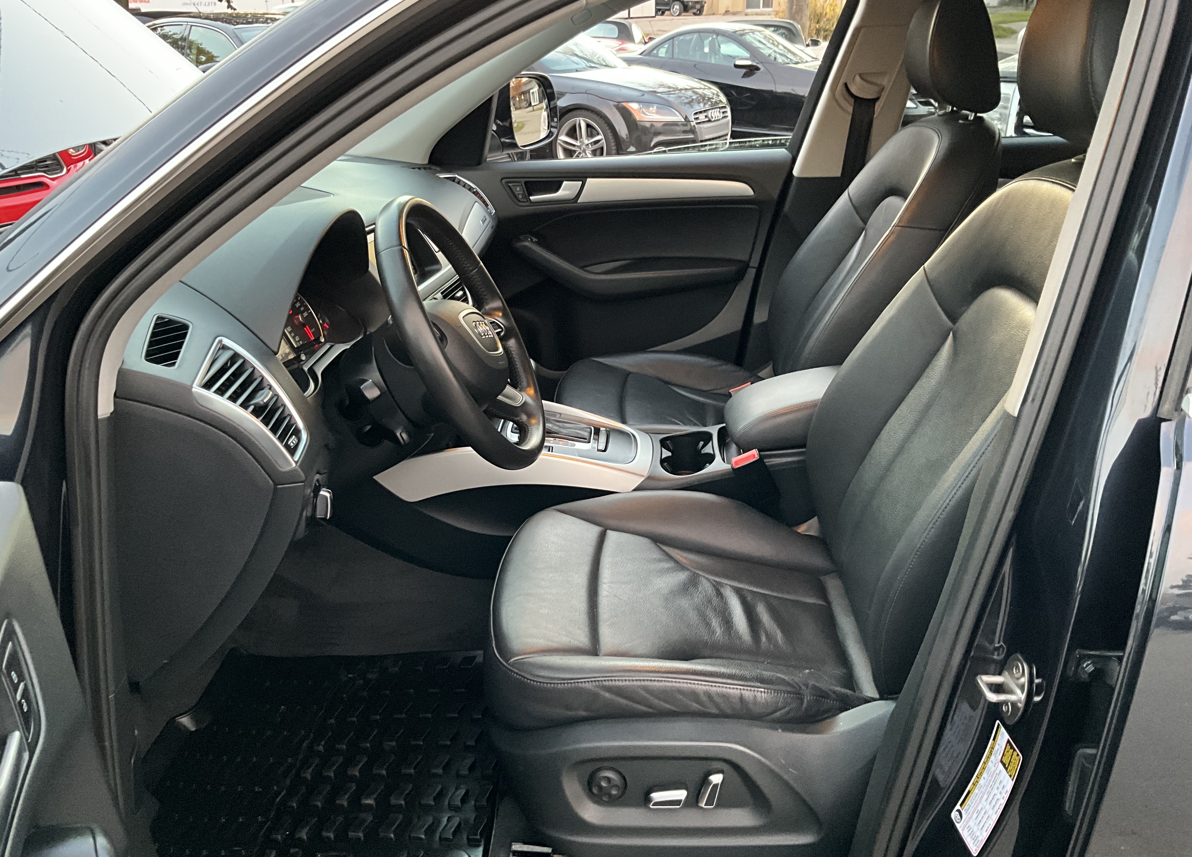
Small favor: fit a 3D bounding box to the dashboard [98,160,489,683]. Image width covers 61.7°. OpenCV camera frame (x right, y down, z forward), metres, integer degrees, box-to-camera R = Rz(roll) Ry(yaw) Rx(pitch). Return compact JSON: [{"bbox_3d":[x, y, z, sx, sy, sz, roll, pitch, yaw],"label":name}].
[{"bbox_3d":[-0.467,-0.191,1.630,0.520,0.450,1.460,1,22,3],"label":"dashboard"}]

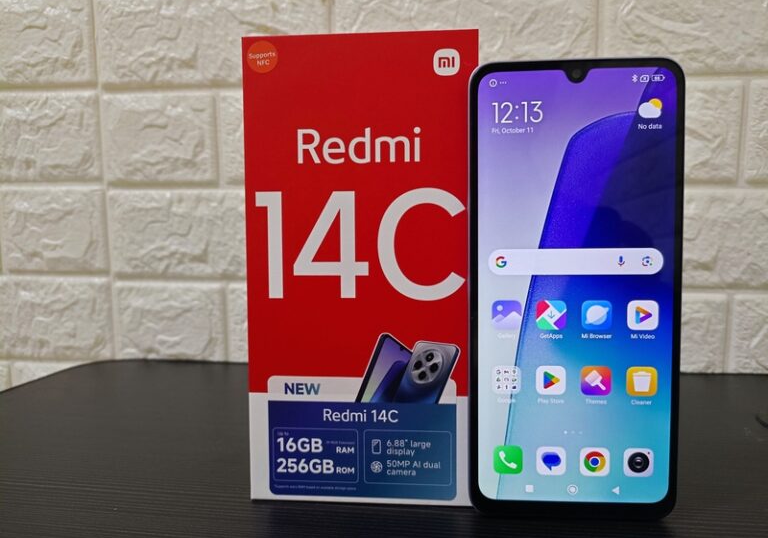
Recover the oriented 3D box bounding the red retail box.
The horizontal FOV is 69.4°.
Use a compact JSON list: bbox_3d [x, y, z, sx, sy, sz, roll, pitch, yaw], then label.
[{"bbox_3d":[-0.008,0.000,0.242,0.091,0.184,0.048,0,4,5],"label":"red retail box"}]

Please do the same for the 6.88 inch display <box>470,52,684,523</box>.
[{"bbox_3d":[0.071,0.009,0.207,0.078,0.172,0.009,0,3,4],"label":"6.88 inch display"}]

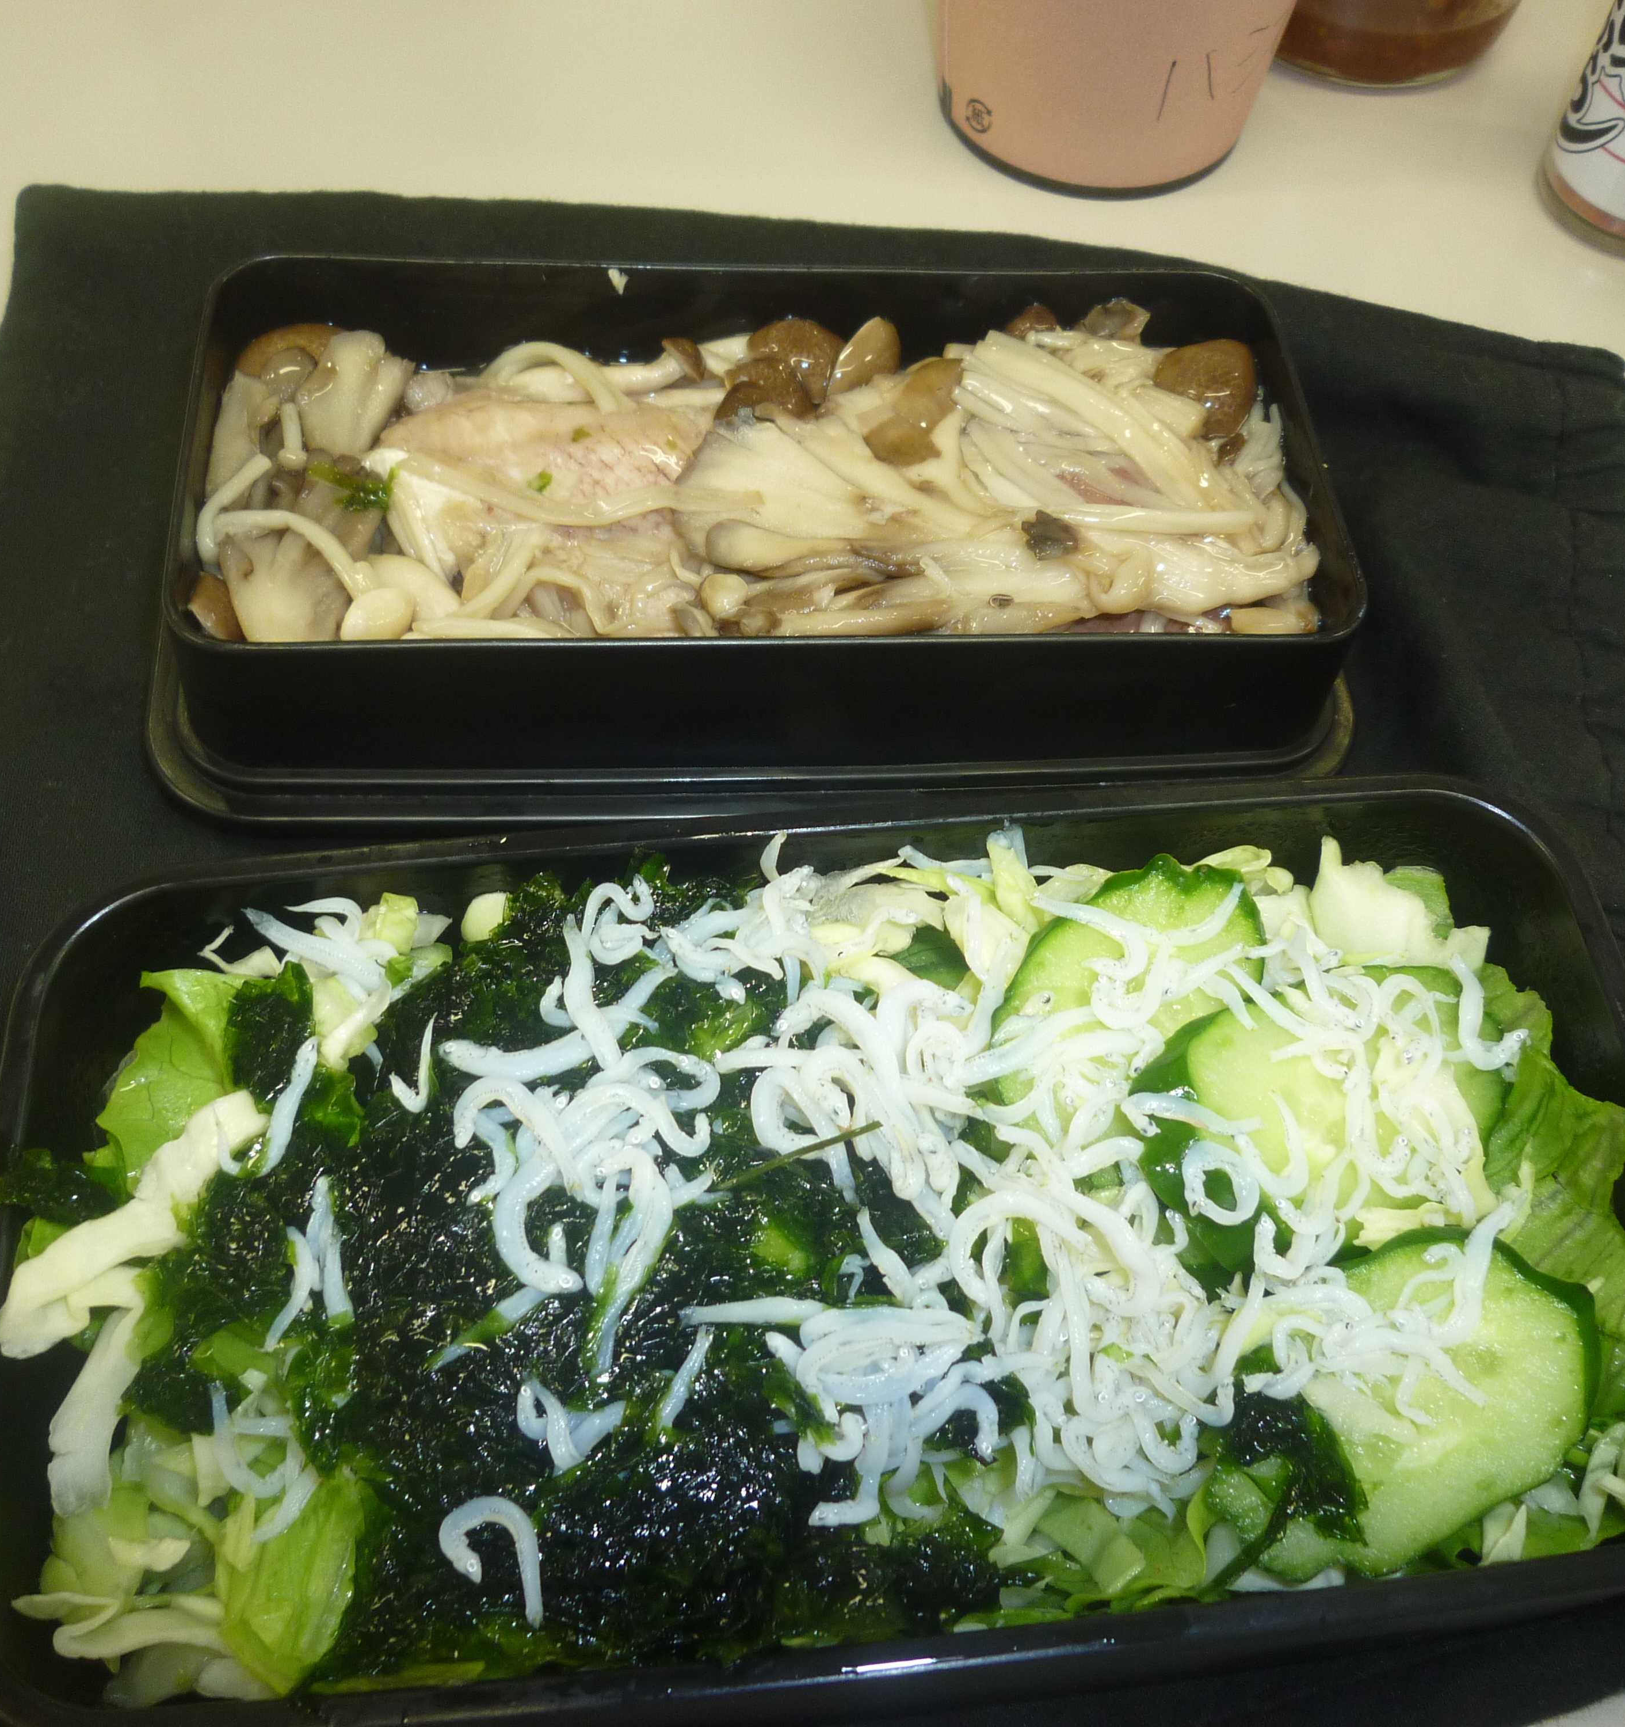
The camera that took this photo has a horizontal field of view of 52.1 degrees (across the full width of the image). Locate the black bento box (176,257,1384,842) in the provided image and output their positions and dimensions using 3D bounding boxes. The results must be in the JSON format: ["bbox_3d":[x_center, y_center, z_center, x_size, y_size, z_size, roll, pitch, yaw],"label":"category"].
[{"bbox_3d":[-0.008,-0.053,0.255,0.181,0.032,0.093,-1,56,-5],"label":"black bento box"}]

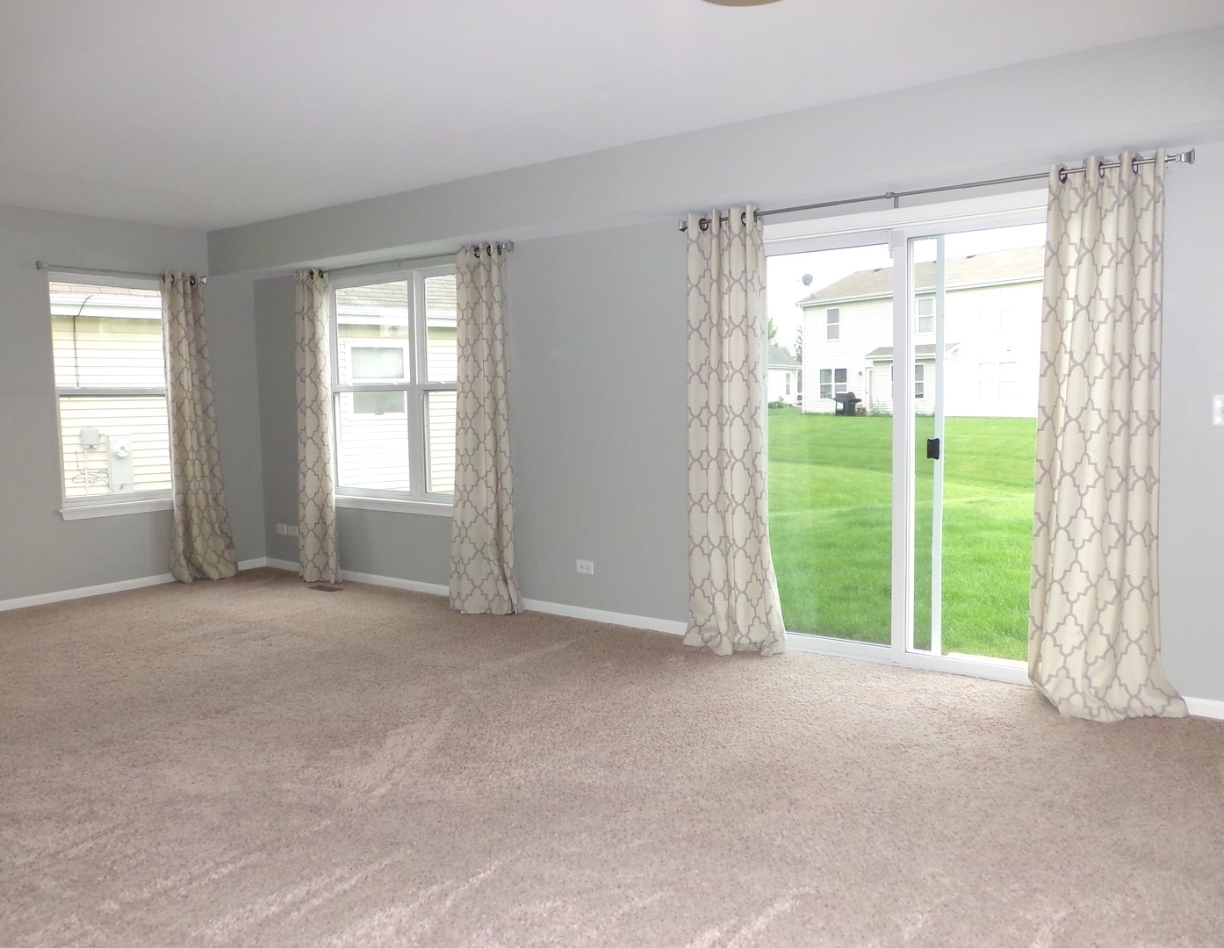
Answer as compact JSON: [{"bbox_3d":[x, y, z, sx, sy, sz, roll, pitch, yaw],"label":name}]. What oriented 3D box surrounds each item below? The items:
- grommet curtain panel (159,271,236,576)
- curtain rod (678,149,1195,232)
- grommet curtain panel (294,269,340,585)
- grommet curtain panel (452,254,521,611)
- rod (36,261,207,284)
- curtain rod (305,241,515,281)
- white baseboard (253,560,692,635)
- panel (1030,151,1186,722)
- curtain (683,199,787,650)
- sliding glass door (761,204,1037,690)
[{"bbox_3d":[-2.901,-0.313,6.652,0.160,2.138,0.390,3,6,36],"label":"grommet curtain panel"},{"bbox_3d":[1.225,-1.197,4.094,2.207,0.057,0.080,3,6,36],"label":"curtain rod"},{"bbox_3d":[-2.040,-0.318,6.550,0.380,2.138,0.150,3,6,36],"label":"grommet curtain panel"},{"bbox_3d":[-0.745,-0.258,5.579,0.440,2.136,0.190,3,6,36],"label":"grommet curtain panel"},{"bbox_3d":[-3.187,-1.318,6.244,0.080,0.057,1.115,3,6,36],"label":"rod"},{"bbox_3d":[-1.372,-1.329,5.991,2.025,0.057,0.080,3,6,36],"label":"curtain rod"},{"bbox_3d":[-1.084,0.746,6.069,3.855,0.065,0.016,3,6,36],"label":"white baseboard"},{"bbox_3d":[1.903,-0.141,3.625,0.525,2.136,0.220,3,6,36],"label":"panel"},{"bbox_3d":[0.575,-0.201,4.614,0.510,2.136,0.190,3,6,36],"label":"curtain"},{"bbox_3d":[1.316,-0.113,4.295,1.790,1.990,0.100,3,6,36],"label":"sliding glass door"}]

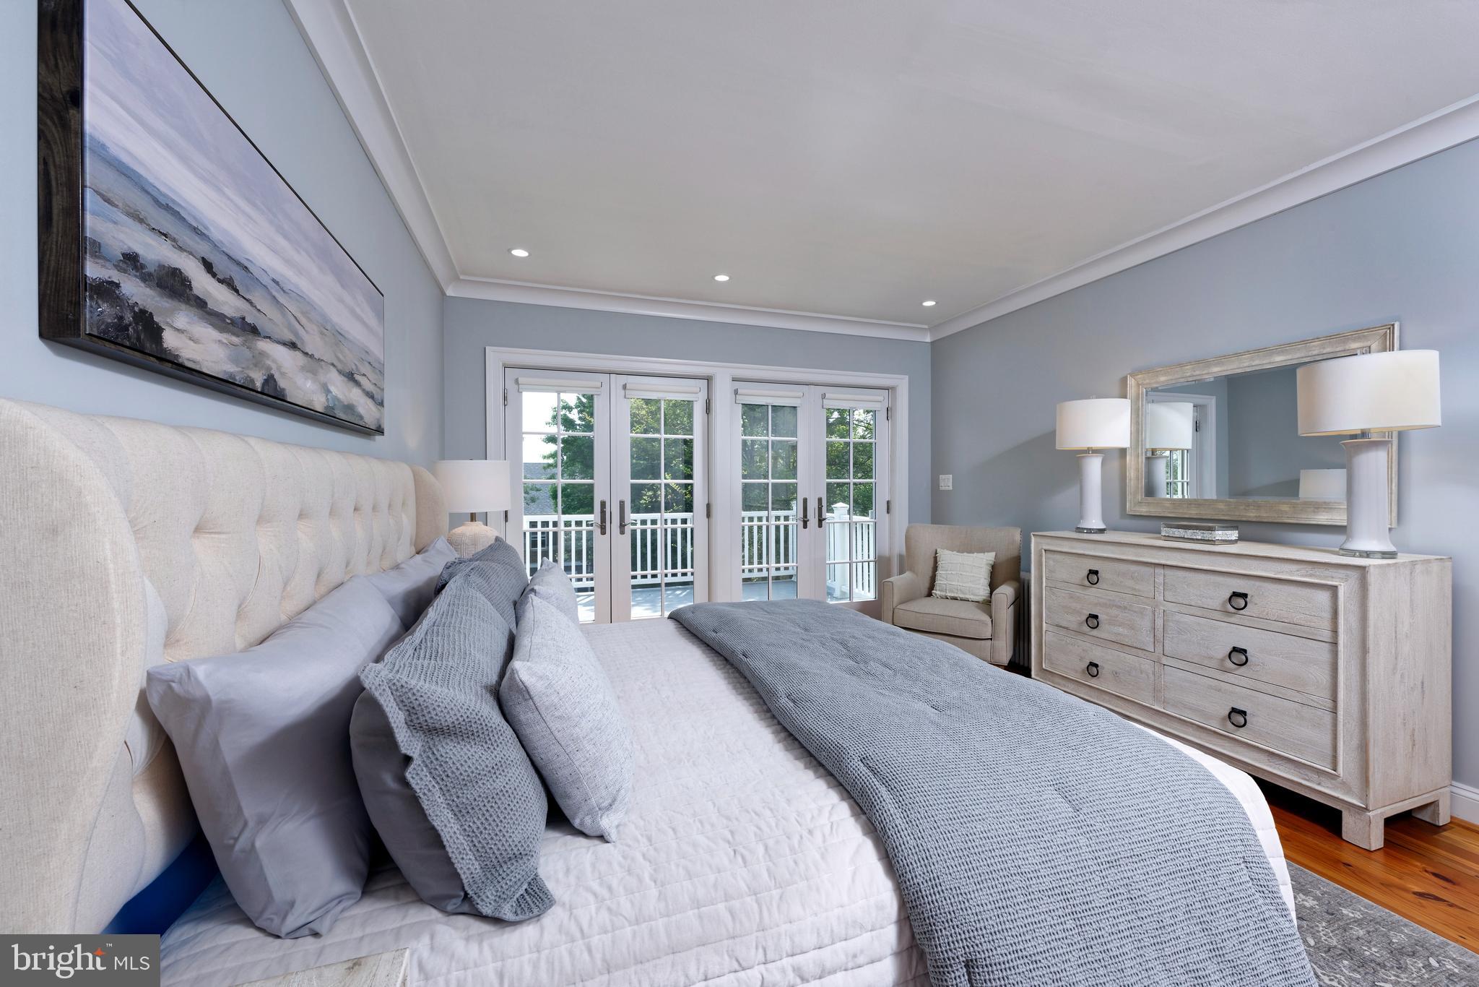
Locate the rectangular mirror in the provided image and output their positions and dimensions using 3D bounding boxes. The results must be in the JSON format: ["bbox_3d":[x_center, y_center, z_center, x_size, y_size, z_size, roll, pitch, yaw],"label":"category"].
[{"bbox_3d":[2.455,-0.280,2.830,0.045,0.810,1.105,0,0,-18],"label":"rectangular mirror"}]

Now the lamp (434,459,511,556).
[{"bbox_3d":[-1.429,0.146,3.087,0.380,0.650,0.380,0,0,-18],"label":"lamp"}]

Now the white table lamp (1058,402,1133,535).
[{"bbox_3d":[2.014,-0.156,3.278,0.360,0.785,0.360,0,0,-18],"label":"white table lamp"}]

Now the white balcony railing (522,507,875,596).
[{"bbox_3d":[-0.575,0.695,6.298,3.700,1.020,2.200,0,0,-18],"label":"white balcony railing"}]

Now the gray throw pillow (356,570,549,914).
[{"bbox_3d":[-0.523,0.411,1.220,0.210,0.460,0.840,-27,9,-16],"label":"gray throw pillow"}]

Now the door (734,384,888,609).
[{"bbox_3d":[0.608,0.136,4.855,1.490,2.090,0.100,0,0,-18],"label":"door"}]

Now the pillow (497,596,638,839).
[{"bbox_3d":[-0.387,0.465,1.287,0.180,0.430,0.520,-27,9,-16],"label":"pillow"}]

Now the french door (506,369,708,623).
[{"bbox_3d":[-0.951,0.141,4.333,1.490,2.090,0.100,0,0,-18],"label":"french door"}]

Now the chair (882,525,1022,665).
[{"bbox_3d":[1.448,0.728,3.858,0.740,0.950,0.740,0,1,33],"label":"chair"}]

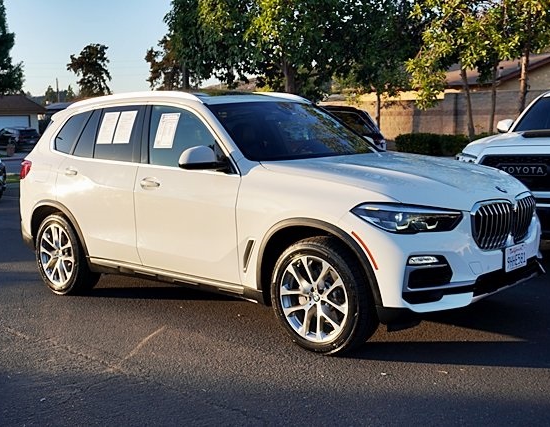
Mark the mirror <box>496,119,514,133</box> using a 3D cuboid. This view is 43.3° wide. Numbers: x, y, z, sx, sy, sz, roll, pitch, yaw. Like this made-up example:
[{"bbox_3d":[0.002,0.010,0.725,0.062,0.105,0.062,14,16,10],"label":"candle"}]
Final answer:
[{"bbox_3d":[3.032,-1.147,9.100,0.250,0.190,0.160,5,9,42],"label":"mirror"}]

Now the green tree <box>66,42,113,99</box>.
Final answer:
[{"bbox_3d":[-15.965,-10.037,60.000,3.800,9.200,3.800,-4,7,-17],"label":"green tree"}]

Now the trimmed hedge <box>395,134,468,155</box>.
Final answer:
[{"bbox_3d":[4.831,-1.860,20.000,2.900,0.950,0.900,3,8,35],"label":"trimmed hedge"}]

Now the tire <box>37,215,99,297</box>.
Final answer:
[{"bbox_3d":[-1.892,0.359,6.395,0.750,0.750,0.280,4,9,42],"label":"tire"}]

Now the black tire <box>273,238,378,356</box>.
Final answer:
[{"bbox_3d":[0.320,0.509,4.411,0.750,0.750,0.280,4,9,42],"label":"black tire"}]

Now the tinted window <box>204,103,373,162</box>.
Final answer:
[{"bbox_3d":[0.195,-0.647,5.476,1.500,0.150,0.860,-10,47,-47],"label":"tinted window"}]

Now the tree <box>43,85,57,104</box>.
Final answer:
[{"bbox_3d":[-35.614,-15.705,110.000,2.200,9.800,2.200,-4,7,-17],"label":"tree"}]

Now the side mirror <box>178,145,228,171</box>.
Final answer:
[{"bbox_3d":[-0.520,-0.390,4.839,0.190,0.180,0.270,4,9,42],"label":"side mirror"}]

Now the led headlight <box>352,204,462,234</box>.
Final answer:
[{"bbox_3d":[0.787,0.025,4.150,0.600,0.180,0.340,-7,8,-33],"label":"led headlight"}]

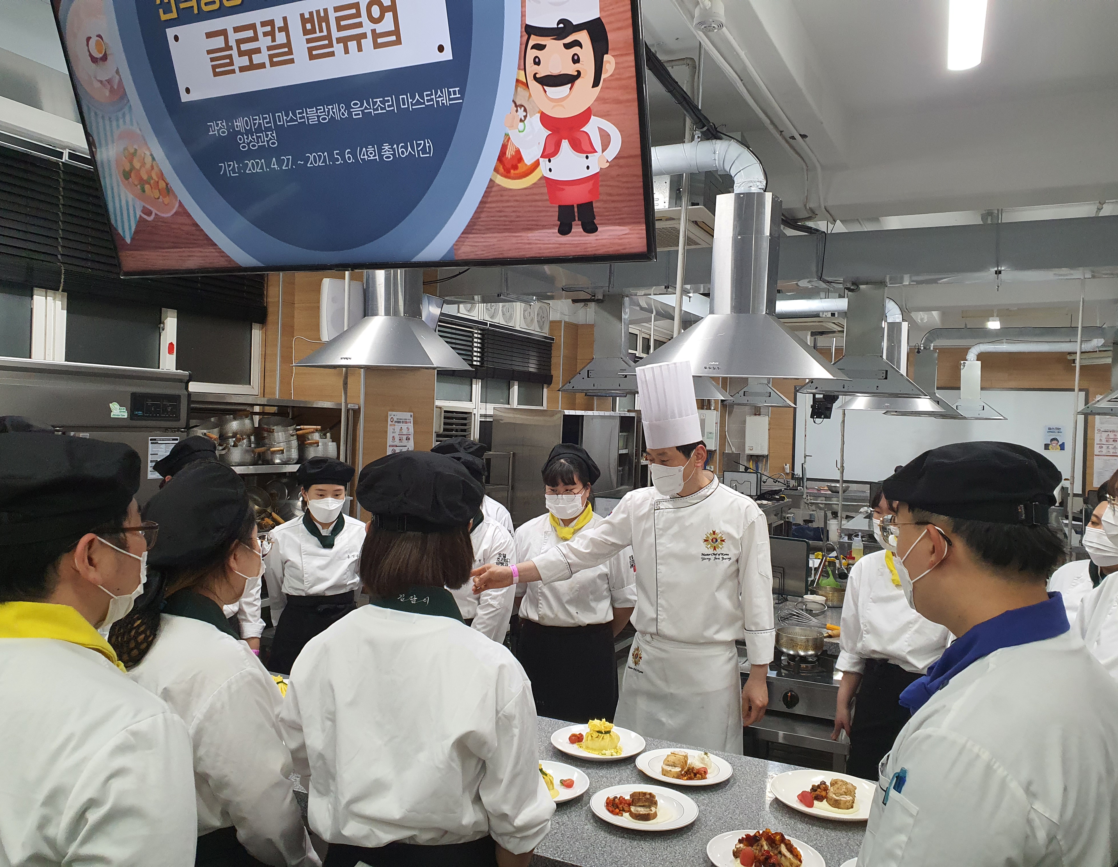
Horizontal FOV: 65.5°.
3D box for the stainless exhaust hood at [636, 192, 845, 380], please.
[{"bbox_3d":[0.747,-0.612,3.659,0.900,0.770,0.390,3,1,28],"label":"stainless exhaust hood"}]

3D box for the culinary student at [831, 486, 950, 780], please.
[{"bbox_3d":[1.088,0.916,2.750,0.500,1.610,0.340,3,1,29],"label":"culinary student"}]

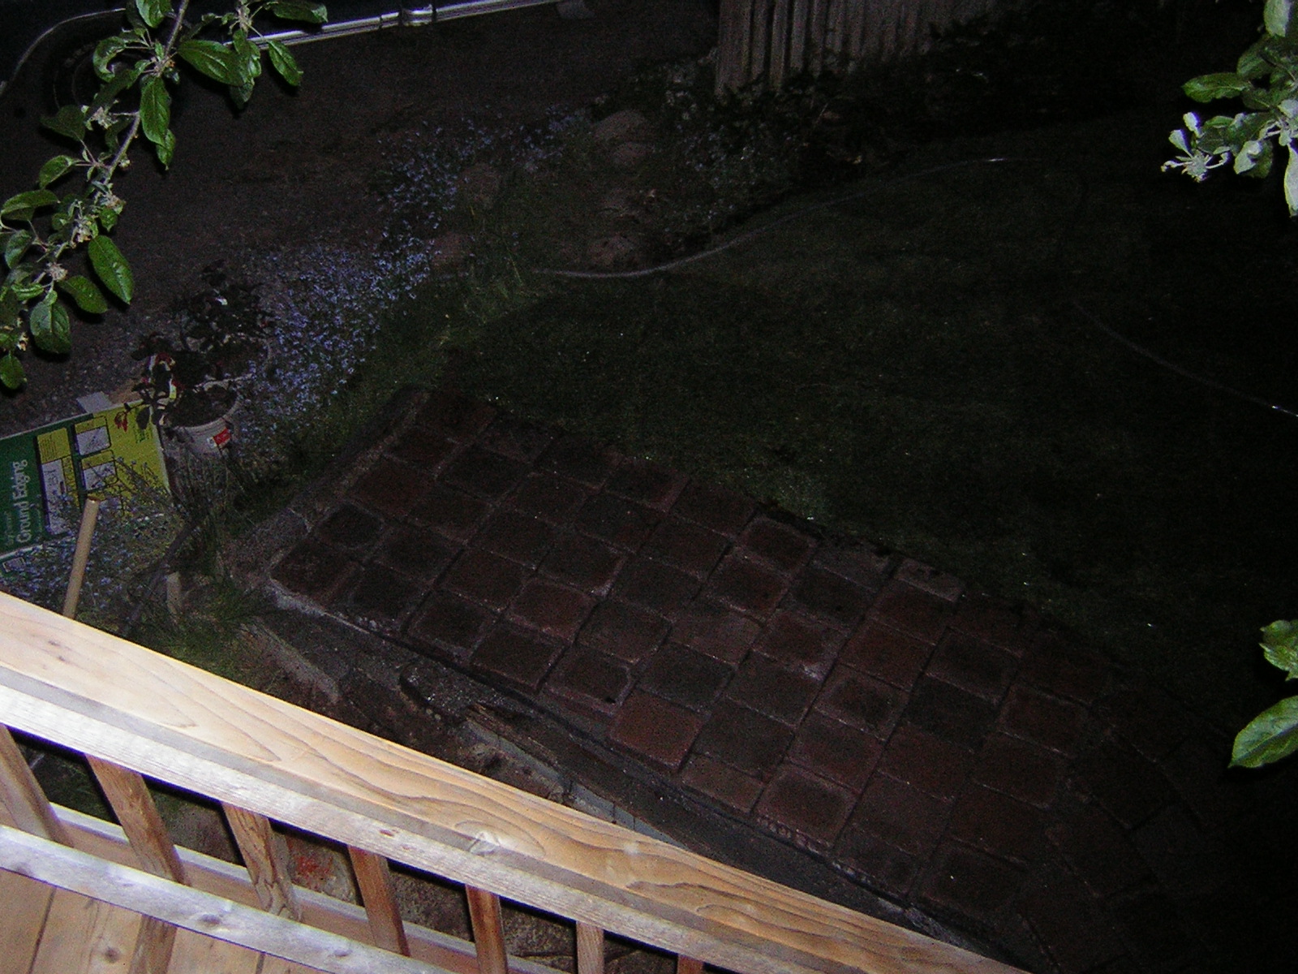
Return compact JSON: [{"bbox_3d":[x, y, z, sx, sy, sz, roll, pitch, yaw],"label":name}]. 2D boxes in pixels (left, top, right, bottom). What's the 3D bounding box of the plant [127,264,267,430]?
[{"bbox_3d":[-1.596,-0.503,4.800,0.460,0.440,0.400,-14,45,-17],"label":"plant"}]

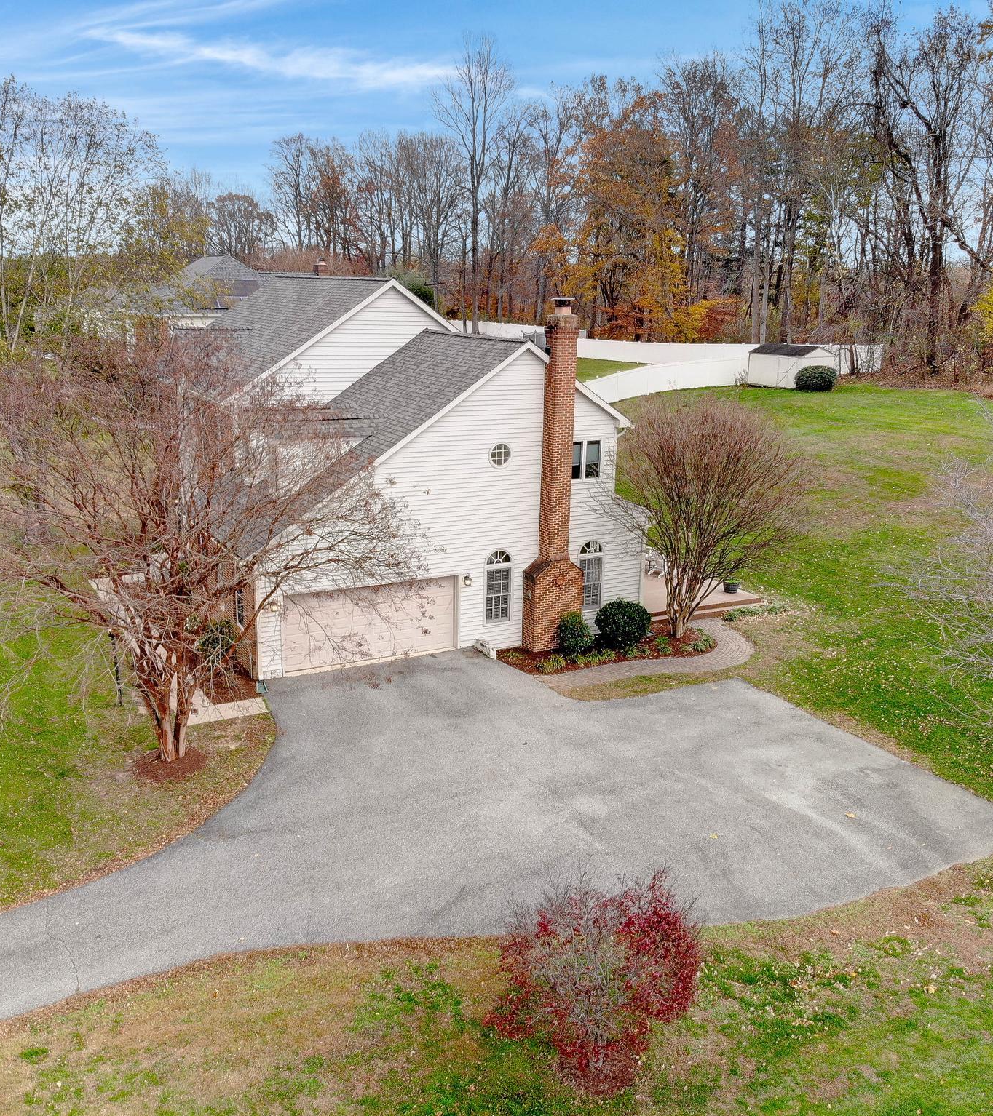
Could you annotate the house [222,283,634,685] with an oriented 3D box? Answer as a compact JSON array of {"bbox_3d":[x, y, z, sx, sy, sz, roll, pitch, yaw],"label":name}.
[{"bbox_3d":[-4.950,-4.325,35.145,12.400,10.150,19.700,-6,17,-27],"label":"house"}]

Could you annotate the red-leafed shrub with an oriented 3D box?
[{"bbox_3d":[1.205,5.300,13.000,2.690,2.600,2.600,1,15,0],"label":"red-leafed shrub"}]

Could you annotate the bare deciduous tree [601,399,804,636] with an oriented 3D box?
[{"bbox_3d":[5.955,-1.085,29.967,5.700,7.000,5.500,1,15,0],"label":"bare deciduous tree"}]

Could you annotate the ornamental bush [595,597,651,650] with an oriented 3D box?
[{"bbox_3d":[3.622,1.858,29.489,1.620,1.440,1.580,1,15,0],"label":"ornamental bush"}]

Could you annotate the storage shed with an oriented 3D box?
[{"bbox_3d":[20.085,-13.106,70.581,3.200,2.700,4.650,-7,17,-30],"label":"storage shed"}]

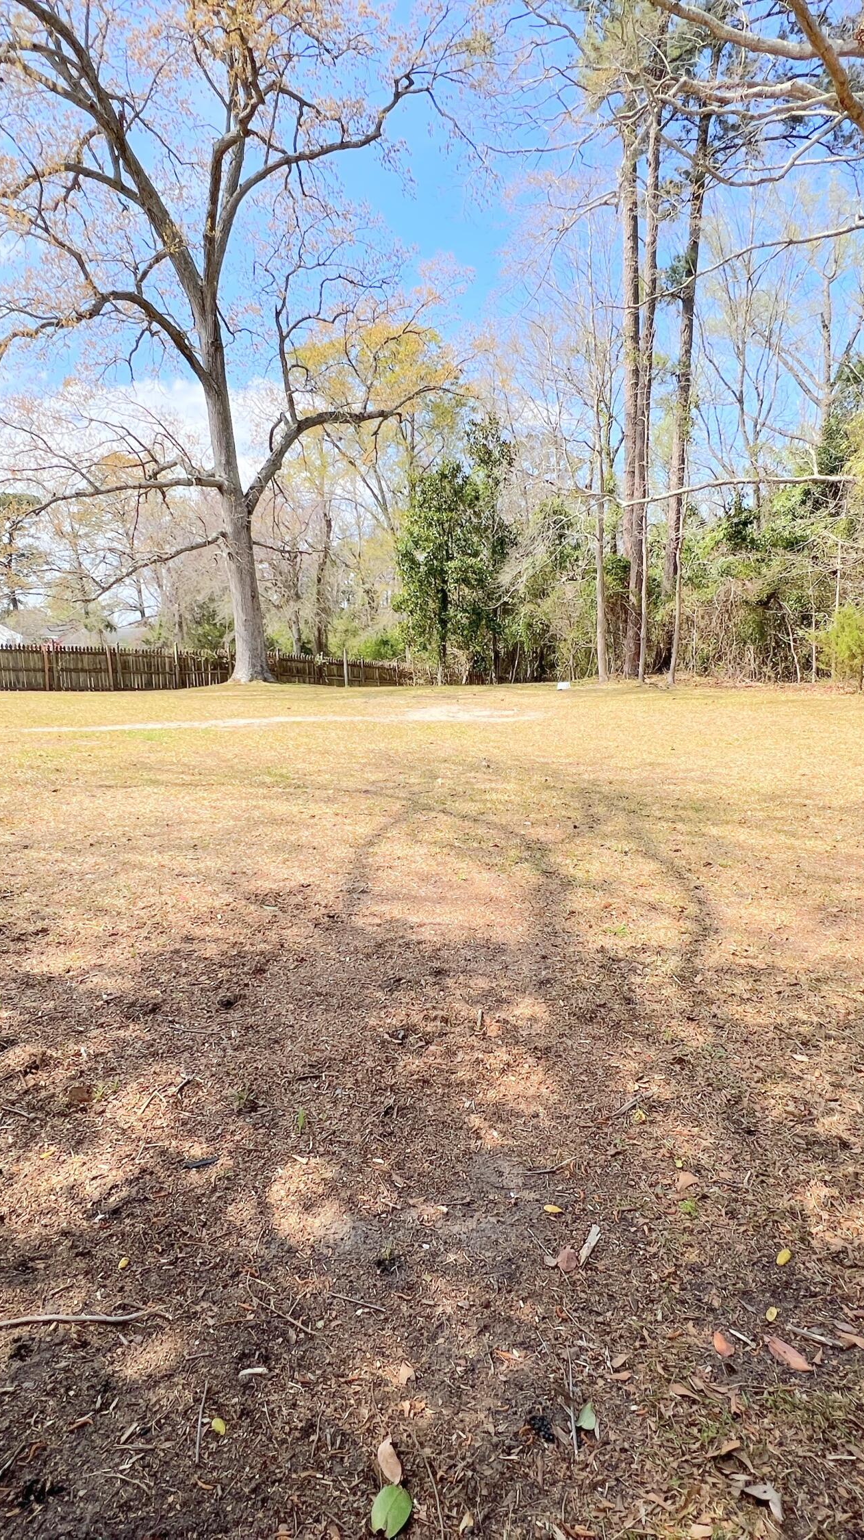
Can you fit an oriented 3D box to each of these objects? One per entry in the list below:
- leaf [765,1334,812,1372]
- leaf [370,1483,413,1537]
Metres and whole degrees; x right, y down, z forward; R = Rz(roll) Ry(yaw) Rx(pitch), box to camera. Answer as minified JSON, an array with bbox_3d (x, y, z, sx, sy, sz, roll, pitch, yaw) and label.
[{"bbox_3d":[0.577,0.947,1.251,0.038,0.018,0.080,-7,10,-36],"label":"leaf"},{"bbox_3d":[-0.054,0.989,1.029,0.047,0.015,0.061,1,8,15],"label":"leaf"}]

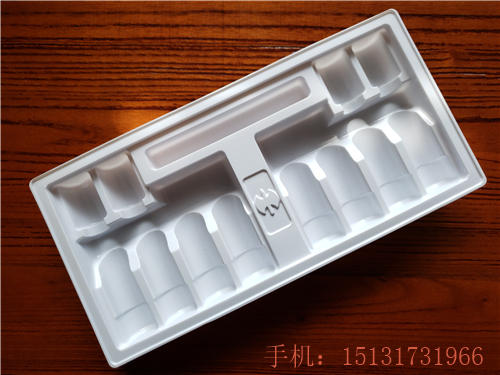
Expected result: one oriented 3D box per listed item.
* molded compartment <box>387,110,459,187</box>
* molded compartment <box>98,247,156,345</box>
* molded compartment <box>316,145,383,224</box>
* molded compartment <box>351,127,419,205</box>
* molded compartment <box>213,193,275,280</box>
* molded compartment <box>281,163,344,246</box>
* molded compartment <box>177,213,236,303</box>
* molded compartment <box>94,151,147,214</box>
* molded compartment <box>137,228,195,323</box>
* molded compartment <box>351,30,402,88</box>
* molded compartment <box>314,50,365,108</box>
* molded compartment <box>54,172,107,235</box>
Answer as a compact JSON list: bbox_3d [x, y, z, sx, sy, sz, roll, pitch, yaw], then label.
[{"bbox_3d":[0.126,-0.027,0.278,0.026,0.020,0.061,-26,86,-1],"label":"molded compartment"},{"bbox_3d":[-0.089,0.077,0.274,0.026,0.020,0.061,-26,86,-1],"label":"molded compartment"},{"bbox_3d":[0.071,-0.001,0.277,0.026,0.020,0.061,-26,86,-1],"label":"molded compartment"},{"bbox_3d":[0.098,-0.013,0.277,0.026,0.020,0.061,-26,86,-1],"label":"molded compartment"},{"bbox_3d":[-0.007,0.037,0.275,0.026,0.020,0.061,-26,86,-1],"label":"molded compartment"},{"bbox_3d":[0.043,0.013,0.276,0.026,0.020,0.061,-26,86,-1],"label":"molded compartment"},{"bbox_3d":[-0.034,0.050,0.275,0.026,0.020,0.061,-26,86,-1],"label":"molded compartment"},{"bbox_3d":[-0.094,-0.004,0.279,0.026,0.020,0.034,-26,86,-1],"label":"molded compartment"},{"bbox_3d":[-0.062,0.064,0.274,0.026,0.020,0.061,-26,86,-1],"label":"molded compartment"},{"bbox_3d":[0.093,-0.094,0.282,0.026,0.020,0.034,-26,86,-1],"label":"molded compartment"},{"bbox_3d":[0.065,-0.081,0.282,0.026,0.020,0.034,-26,86,-1],"label":"molded compartment"},{"bbox_3d":[-0.122,0.010,0.278,0.026,0.020,0.034,-26,86,-1],"label":"molded compartment"}]

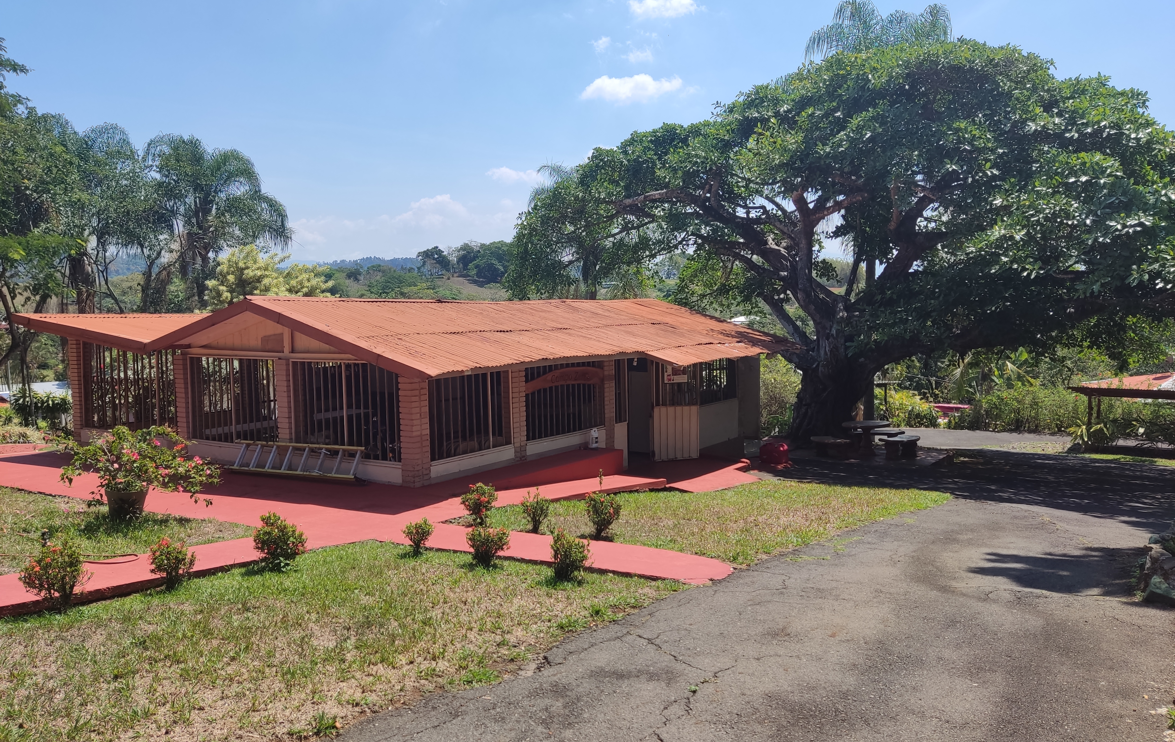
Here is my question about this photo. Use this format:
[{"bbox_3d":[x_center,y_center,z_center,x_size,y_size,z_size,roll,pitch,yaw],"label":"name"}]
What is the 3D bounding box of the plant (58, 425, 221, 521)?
[{"bbox_3d":[-5.326,1.142,10.100,1.800,0.920,1.450,-4,6,-28],"label":"plant"}]

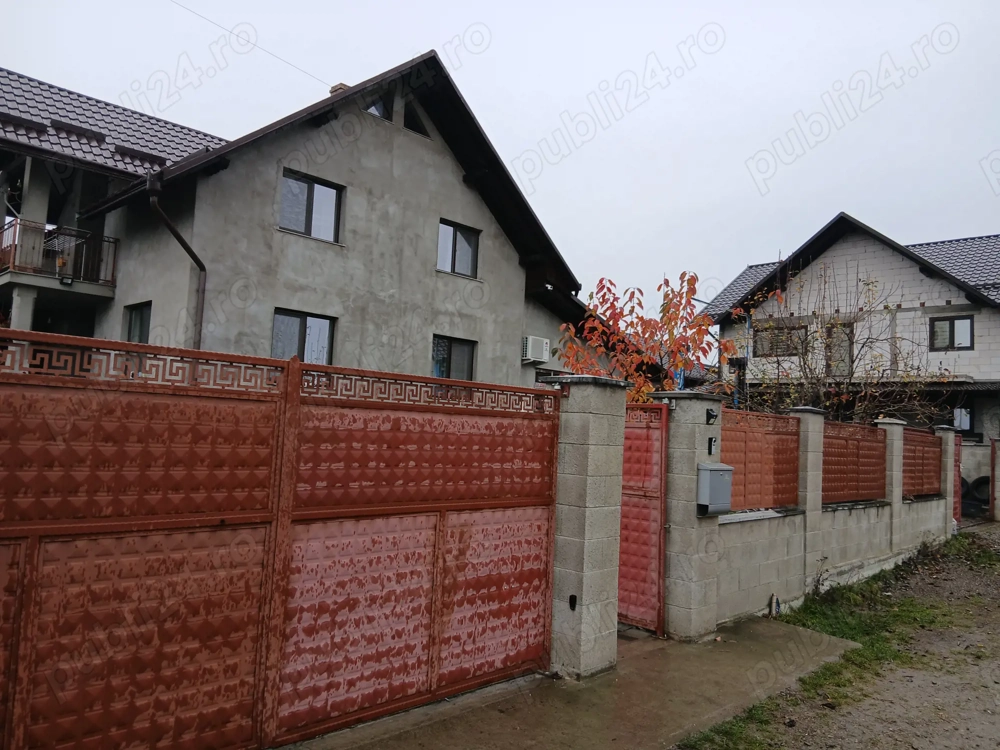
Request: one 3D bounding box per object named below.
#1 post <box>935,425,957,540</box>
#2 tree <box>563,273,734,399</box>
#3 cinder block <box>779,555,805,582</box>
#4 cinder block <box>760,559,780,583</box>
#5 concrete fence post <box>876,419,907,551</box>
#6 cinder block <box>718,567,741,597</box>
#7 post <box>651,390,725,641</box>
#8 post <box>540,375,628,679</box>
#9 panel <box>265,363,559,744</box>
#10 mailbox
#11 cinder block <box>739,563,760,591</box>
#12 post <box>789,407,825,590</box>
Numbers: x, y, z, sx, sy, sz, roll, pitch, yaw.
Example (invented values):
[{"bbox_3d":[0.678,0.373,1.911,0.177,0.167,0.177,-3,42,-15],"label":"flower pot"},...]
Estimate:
[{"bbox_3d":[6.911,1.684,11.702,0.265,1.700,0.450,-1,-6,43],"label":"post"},{"bbox_3d":[1.560,0.570,8.200,1.900,3.400,1.800,2,-5,11],"label":"tree"},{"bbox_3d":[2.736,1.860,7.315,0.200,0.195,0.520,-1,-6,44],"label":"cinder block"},{"bbox_3d":[2.403,1.818,6.968,0.200,0.195,0.395,-1,-6,44],"label":"cinder block"},{"bbox_3d":[5.021,1.422,9.694,0.265,1.680,0.450,-1,-6,43],"label":"concrete fence post"},{"bbox_3d":[1.851,1.747,6.392,0.200,0.195,0.392,-1,-6,44],"label":"cinder block"},{"bbox_3d":[1.471,1.094,5.969,0.420,1.870,0.420,-1,-6,44],"label":"post"},{"bbox_3d":[0.530,0.959,4.978,0.420,1.880,0.420,-1,-6,44],"label":"post"},{"bbox_3d":[-0.343,0.894,4.158,0.060,1.750,1.970,-1,-6,44],"label":"panel"},{"bbox_3d":[1.656,0.890,5.780,0.115,0.400,0.370,-1,-6,43],"label":"mailbox"},{"bbox_3d":[2.101,1.767,6.606,0.200,0.198,0.405,-1,-6,43],"label":"cinder block"},{"bbox_3d":[3.110,1.223,7.661,0.265,1.790,0.450,-1,-6,43],"label":"post"}]

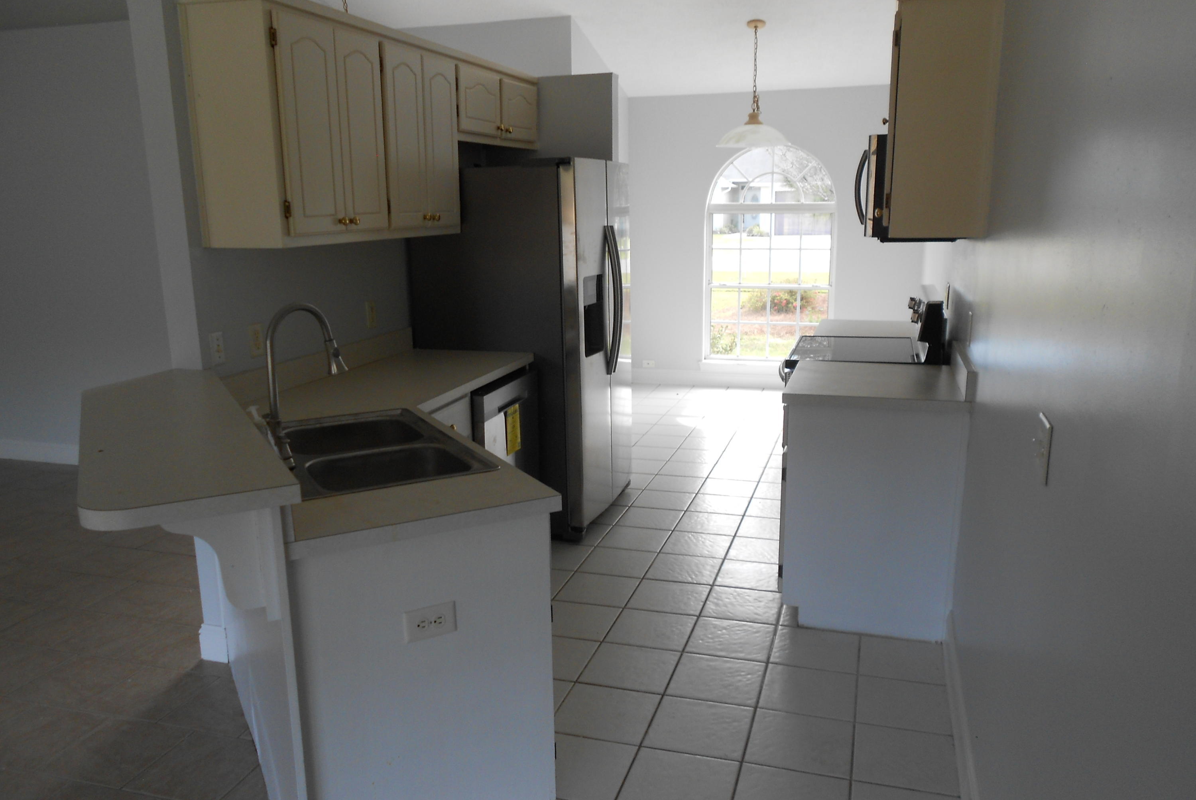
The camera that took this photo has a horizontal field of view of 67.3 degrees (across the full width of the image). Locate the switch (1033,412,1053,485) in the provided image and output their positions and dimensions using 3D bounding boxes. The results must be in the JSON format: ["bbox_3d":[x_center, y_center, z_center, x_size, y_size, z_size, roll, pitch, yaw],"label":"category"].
[{"bbox_3d":[0.871,0.096,1.765,0.008,0.115,0.120,3,12,17],"label":"switch"}]

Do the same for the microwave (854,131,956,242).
[{"bbox_3d":[1.384,-0.937,3.996,0.434,0.425,0.757,3,13,17],"label":"microwave"}]

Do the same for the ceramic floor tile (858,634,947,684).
[{"bbox_3d":[1.075,0.920,3.166,0.285,0.010,0.297,3,13,17],"label":"ceramic floor tile"}]

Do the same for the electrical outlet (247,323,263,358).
[{"bbox_3d":[-1.237,-0.214,3.265,0.007,0.116,0.072,3,13,17],"label":"electrical outlet"}]

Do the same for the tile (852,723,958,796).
[{"bbox_3d":[0.897,1.048,2.614,0.286,0.010,0.294,3,13,17],"label":"tile"}]

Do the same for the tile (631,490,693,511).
[{"bbox_3d":[0.364,0.553,4.919,0.300,0.010,0.297,3,13,17],"label":"tile"}]

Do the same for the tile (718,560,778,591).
[{"bbox_3d":[0.677,0.771,3.918,0.297,0.010,0.294,3,13,17],"label":"tile"}]

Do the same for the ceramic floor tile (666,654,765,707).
[{"bbox_3d":[0.414,0.971,3.116,0.303,0.010,0.303,3,13,17],"label":"ceramic floor tile"}]

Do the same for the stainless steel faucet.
[{"bbox_3d":[-0.822,-0.055,2.539,0.250,0.435,0.200,-7,13,-27],"label":"stainless steel faucet"}]

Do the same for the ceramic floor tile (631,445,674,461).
[{"bbox_3d":[0.342,0.352,5.845,0.300,0.010,0.297,3,13,17],"label":"ceramic floor tile"}]

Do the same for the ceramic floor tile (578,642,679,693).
[{"bbox_3d":[0.117,0.943,3.163,0.297,0.010,0.294,3,13,17],"label":"ceramic floor tile"}]

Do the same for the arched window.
[{"bbox_3d":[1.498,-1.259,7.795,1.110,1.842,0.100,3,13,17],"label":"arched window"}]

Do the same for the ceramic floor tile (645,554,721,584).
[{"bbox_3d":[0.386,0.757,4.007,0.297,0.010,0.294,3,13,17],"label":"ceramic floor tile"}]

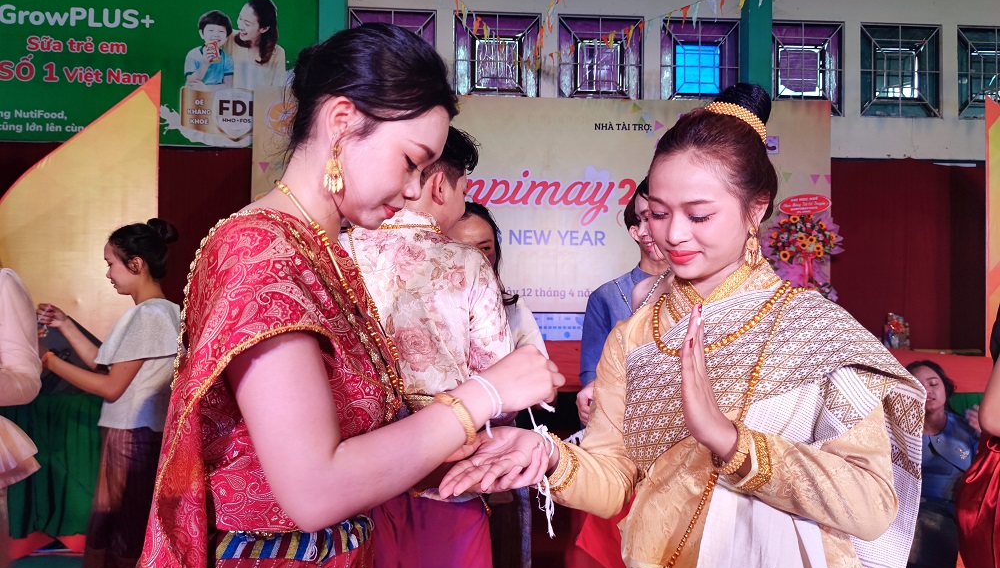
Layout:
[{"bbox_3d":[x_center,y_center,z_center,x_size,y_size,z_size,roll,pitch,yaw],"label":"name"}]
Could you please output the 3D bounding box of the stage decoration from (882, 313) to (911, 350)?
[{"bbox_3d":[3.660,0.439,6.400,0.250,0.330,0.190,0,-1,3],"label":"stage decoration"}]

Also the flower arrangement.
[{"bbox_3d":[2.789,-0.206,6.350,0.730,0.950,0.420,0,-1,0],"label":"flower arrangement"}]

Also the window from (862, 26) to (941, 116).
[{"bbox_3d":[4.109,-2.186,7.100,0.820,0.970,0.120,0,-1,-3],"label":"window"}]

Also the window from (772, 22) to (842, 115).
[{"bbox_3d":[3.102,-2.188,7.050,0.790,0.960,0.120,0,-1,-3],"label":"window"}]

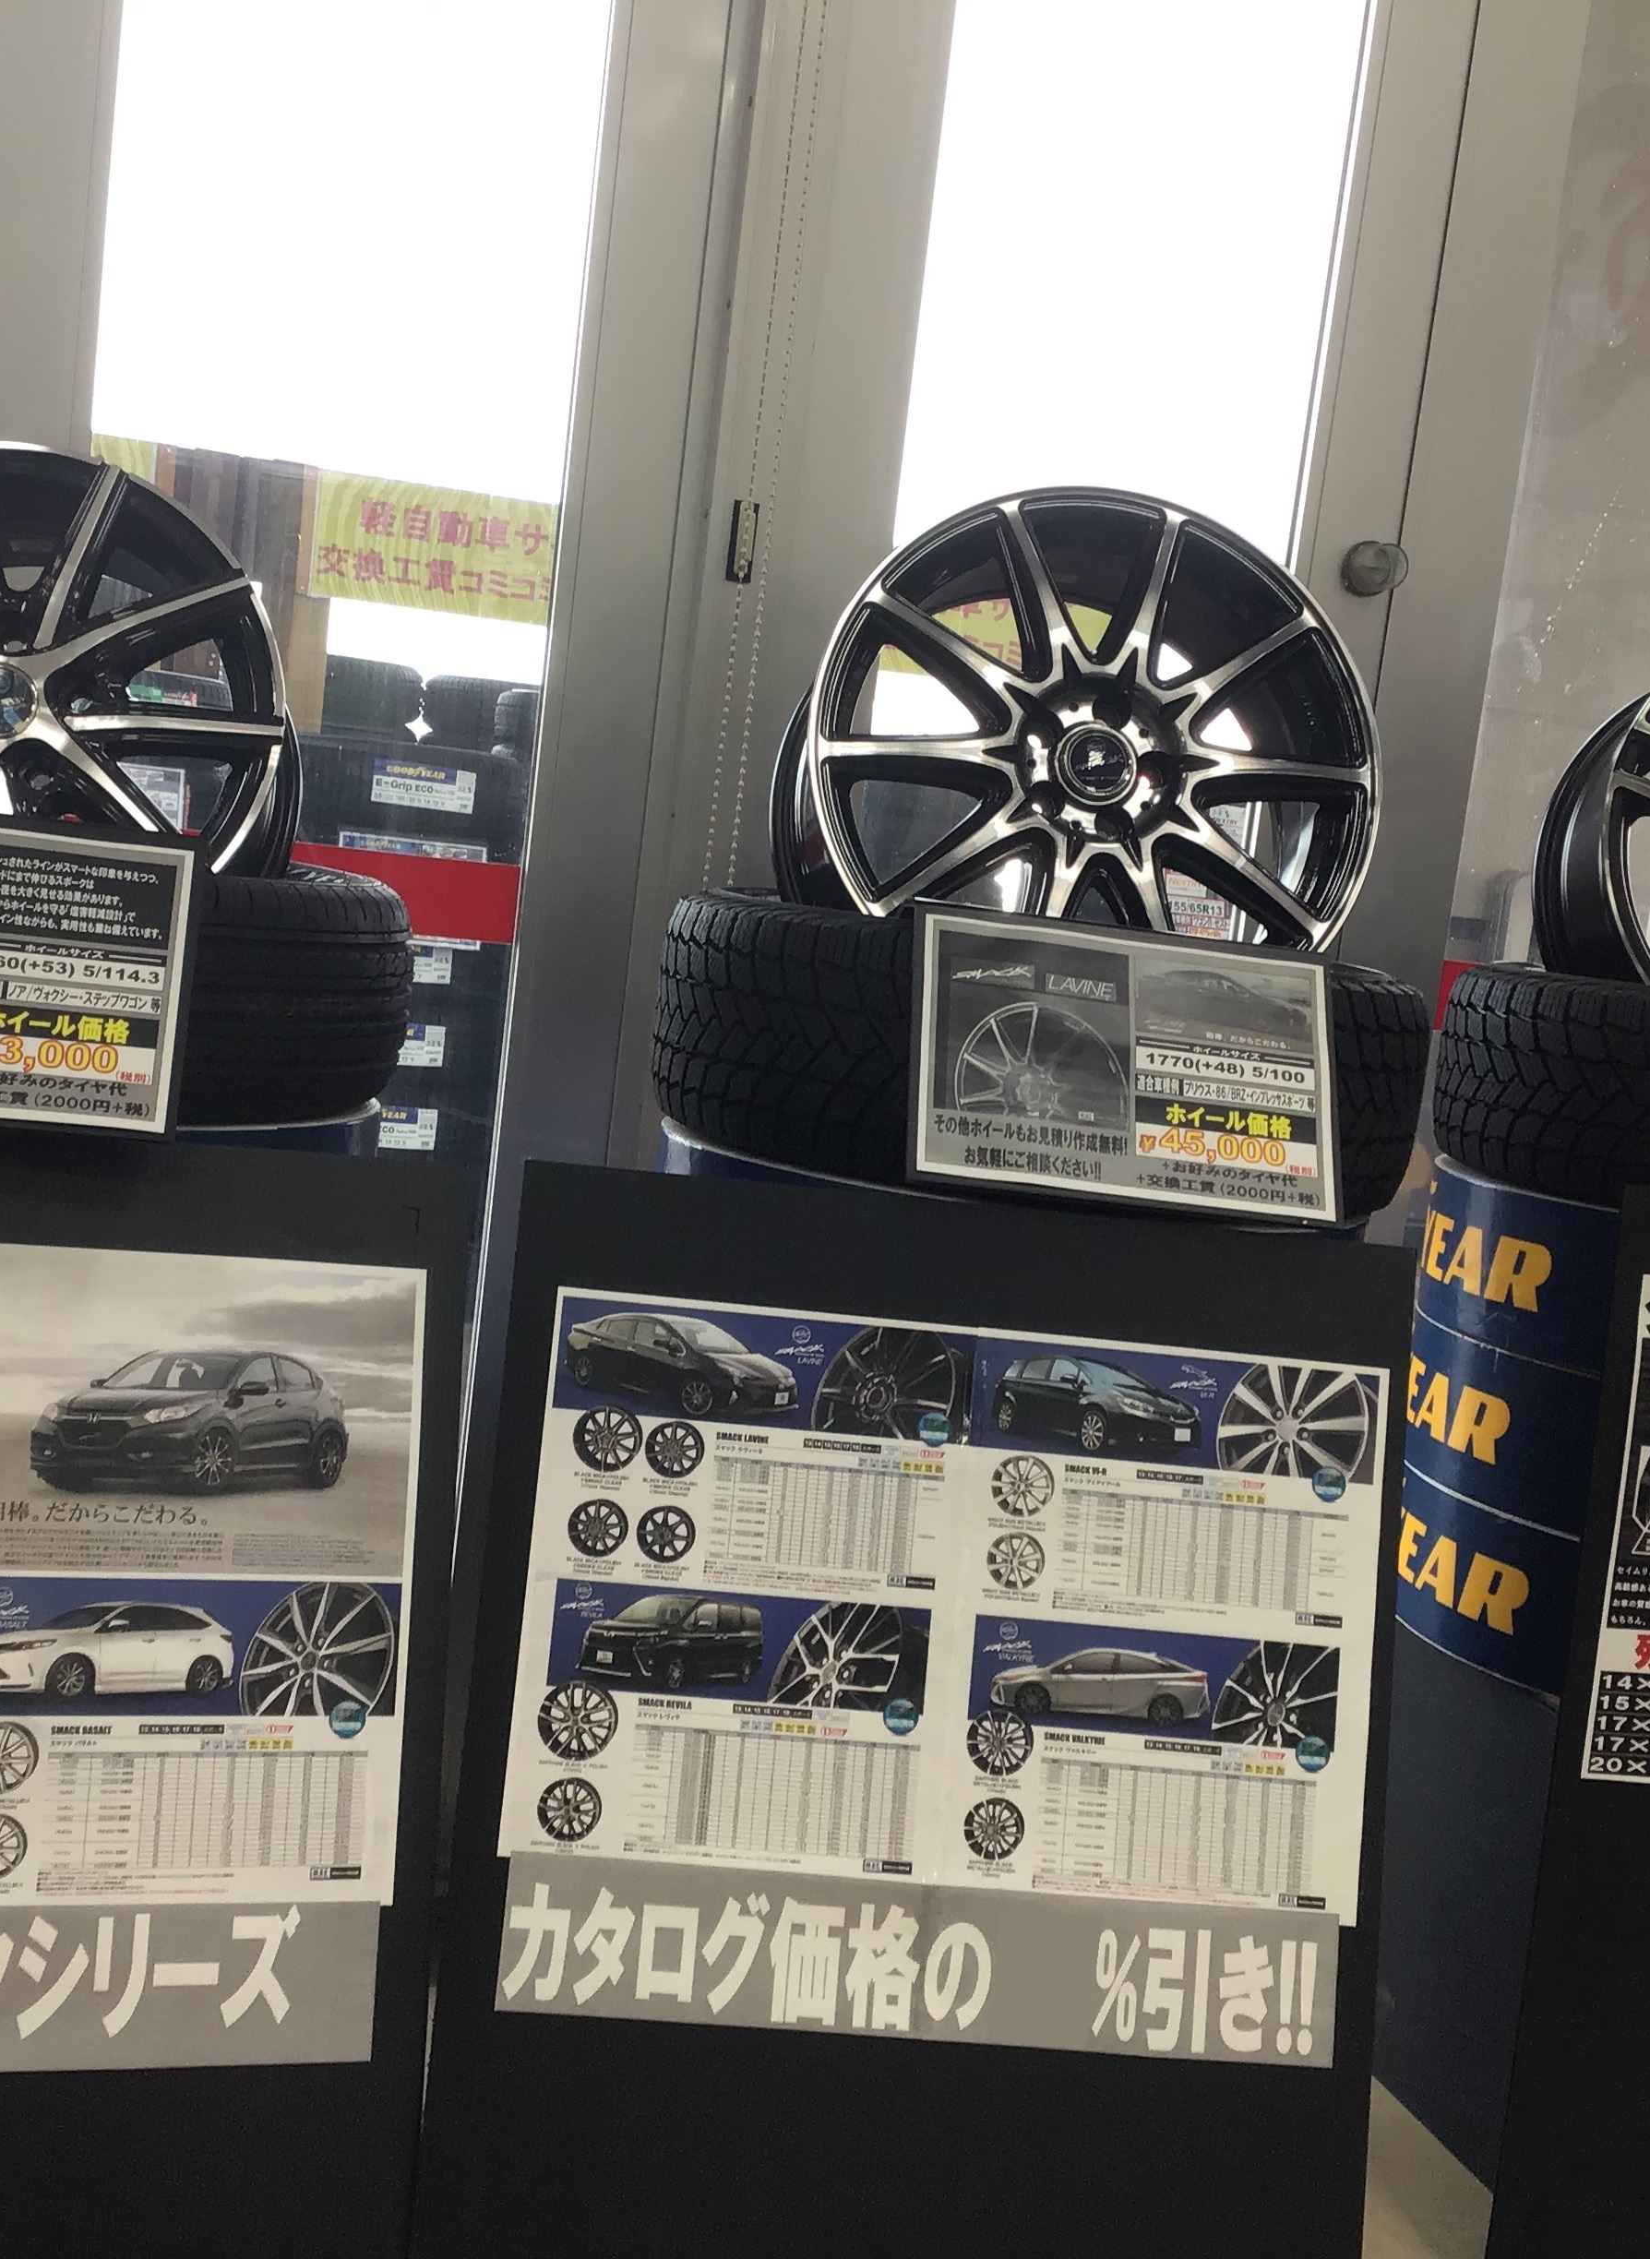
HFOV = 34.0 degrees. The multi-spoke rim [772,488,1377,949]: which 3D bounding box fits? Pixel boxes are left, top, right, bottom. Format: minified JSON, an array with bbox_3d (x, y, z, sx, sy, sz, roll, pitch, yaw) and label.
[{"bbox_3d":[0.203,-0.274,2.254,0.470,0.470,0.205,6,-13,-9],"label":"multi-spoke rim"}]

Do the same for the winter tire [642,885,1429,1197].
[{"bbox_3d":[0.177,-0.070,2.265,0.646,0.207,0.646,6,7,-6],"label":"winter tire"}]

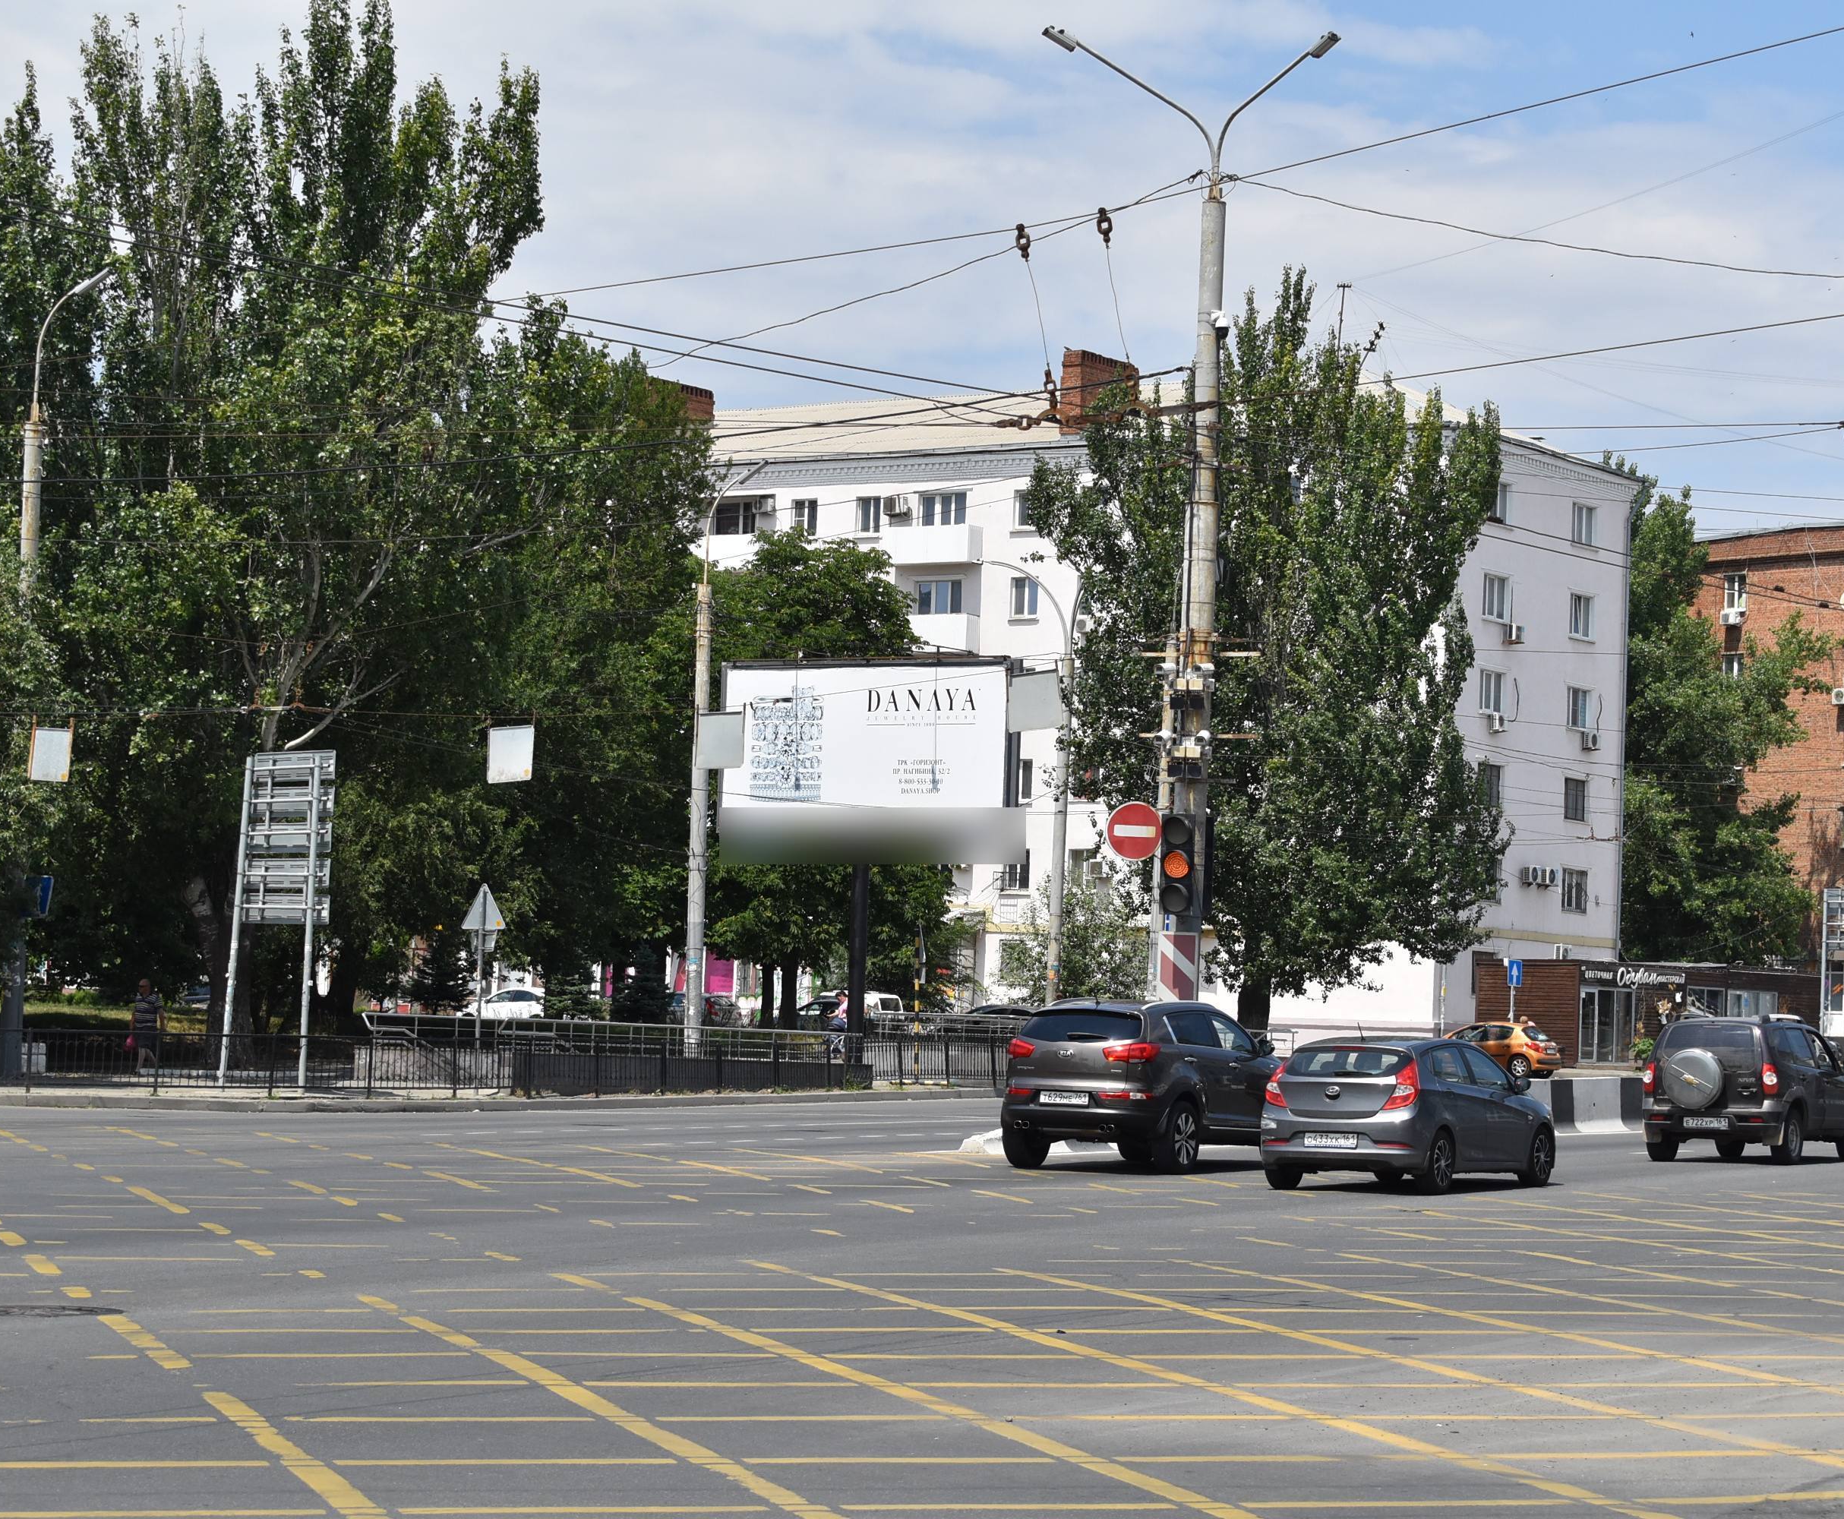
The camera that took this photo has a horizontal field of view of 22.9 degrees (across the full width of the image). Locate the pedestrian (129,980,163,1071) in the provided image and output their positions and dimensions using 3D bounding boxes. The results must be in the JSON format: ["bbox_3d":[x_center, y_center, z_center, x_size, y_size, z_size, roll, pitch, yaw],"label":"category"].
[{"bbox_3d":[-13.986,4.816,82.000,0.580,1.700,0.480,0,-4,34],"label":"pedestrian"}]

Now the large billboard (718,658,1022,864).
[{"bbox_3d":[-0.932,-0.202,85.188,6.250,3.300,0.500,0,-4,31],"label":"large billboard"}]

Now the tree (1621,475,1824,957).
[{"bbox_3d":[25.677,0.433,148.000,7.800,19.300,7.500,2,-3,0],"label":"tree"}]

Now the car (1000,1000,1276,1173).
[{"bbox_3d":[2.421,3.304,45.835,1.860,1.650,4.440,0,-4,26],"label":"car"}]

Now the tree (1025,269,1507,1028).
[{"bbox_3d":[7.779,-1.869,103.000,10.800,18.500,10.200,2,-3,0],"label":"tree"}]

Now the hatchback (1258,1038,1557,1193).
[{"bbox_3d":[4.732,3.398,43.755,1.700,1.470,4.120,0,-4,28],"label":"hatchback"}]

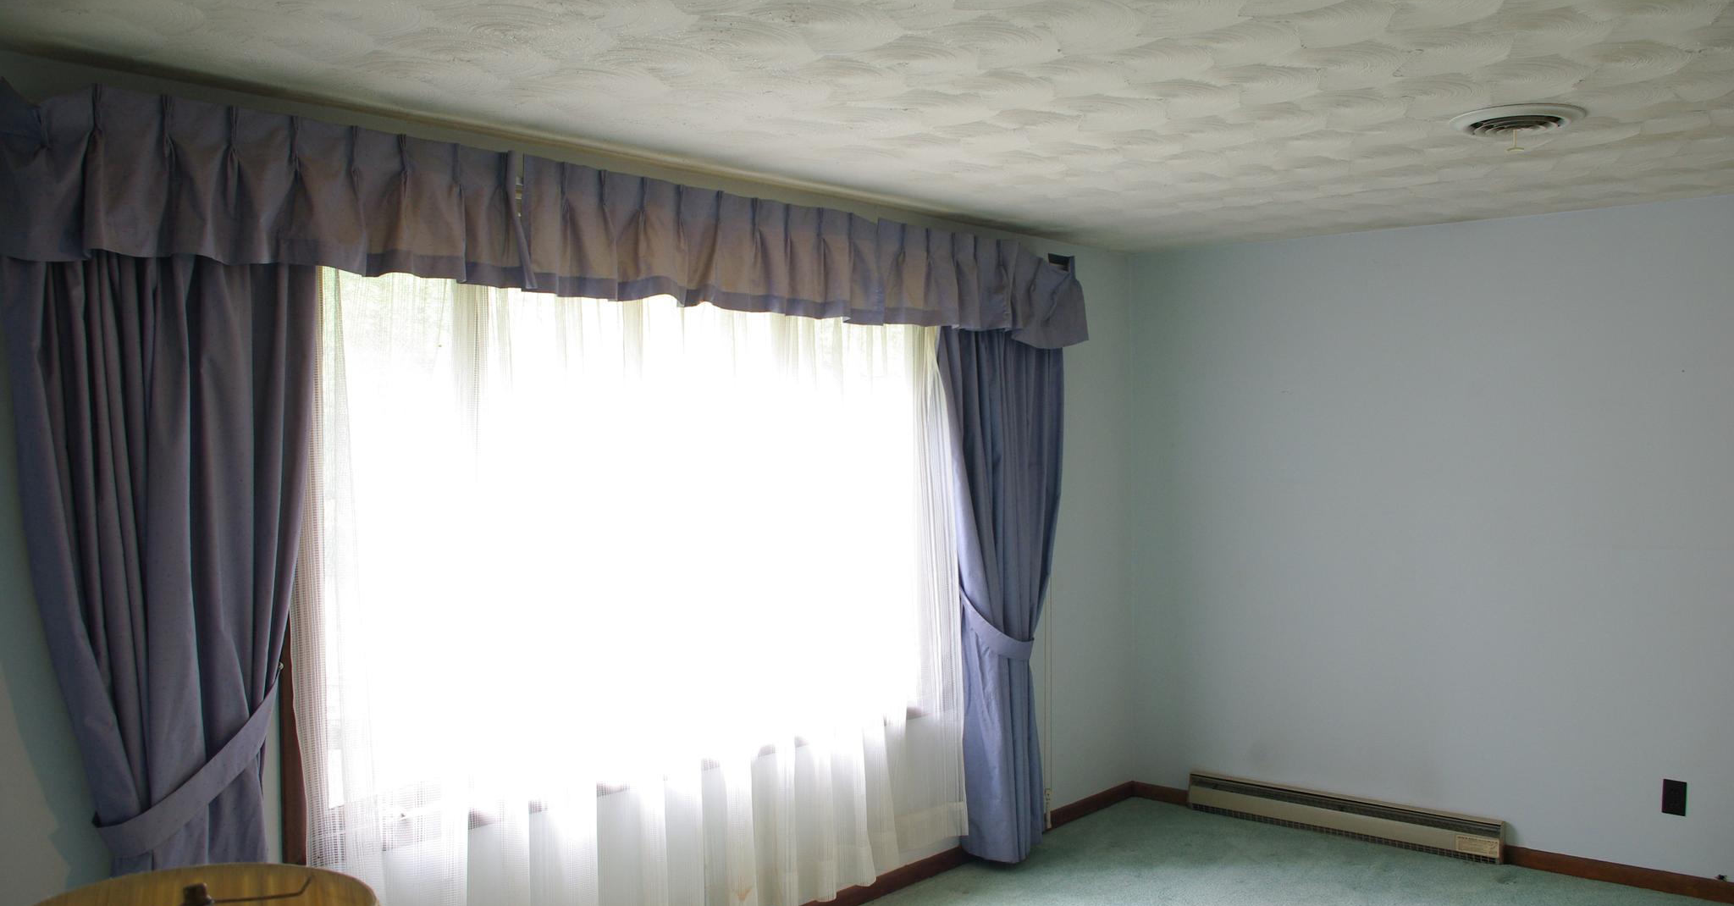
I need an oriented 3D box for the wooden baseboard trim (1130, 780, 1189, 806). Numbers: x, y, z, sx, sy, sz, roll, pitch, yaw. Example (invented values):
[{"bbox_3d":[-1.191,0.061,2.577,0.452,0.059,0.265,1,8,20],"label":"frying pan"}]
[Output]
[{"bbox_3d":[1.255,1.470,5.607,0.276,0.069,0.018,0,1,42],"label":"wooden baseboard trim"}]

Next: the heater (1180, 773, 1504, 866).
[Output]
[{"bbox_3d":[1.827,1.417,5.055,1.250,0.152,0.060,0,1,42],"label":"heater"}]

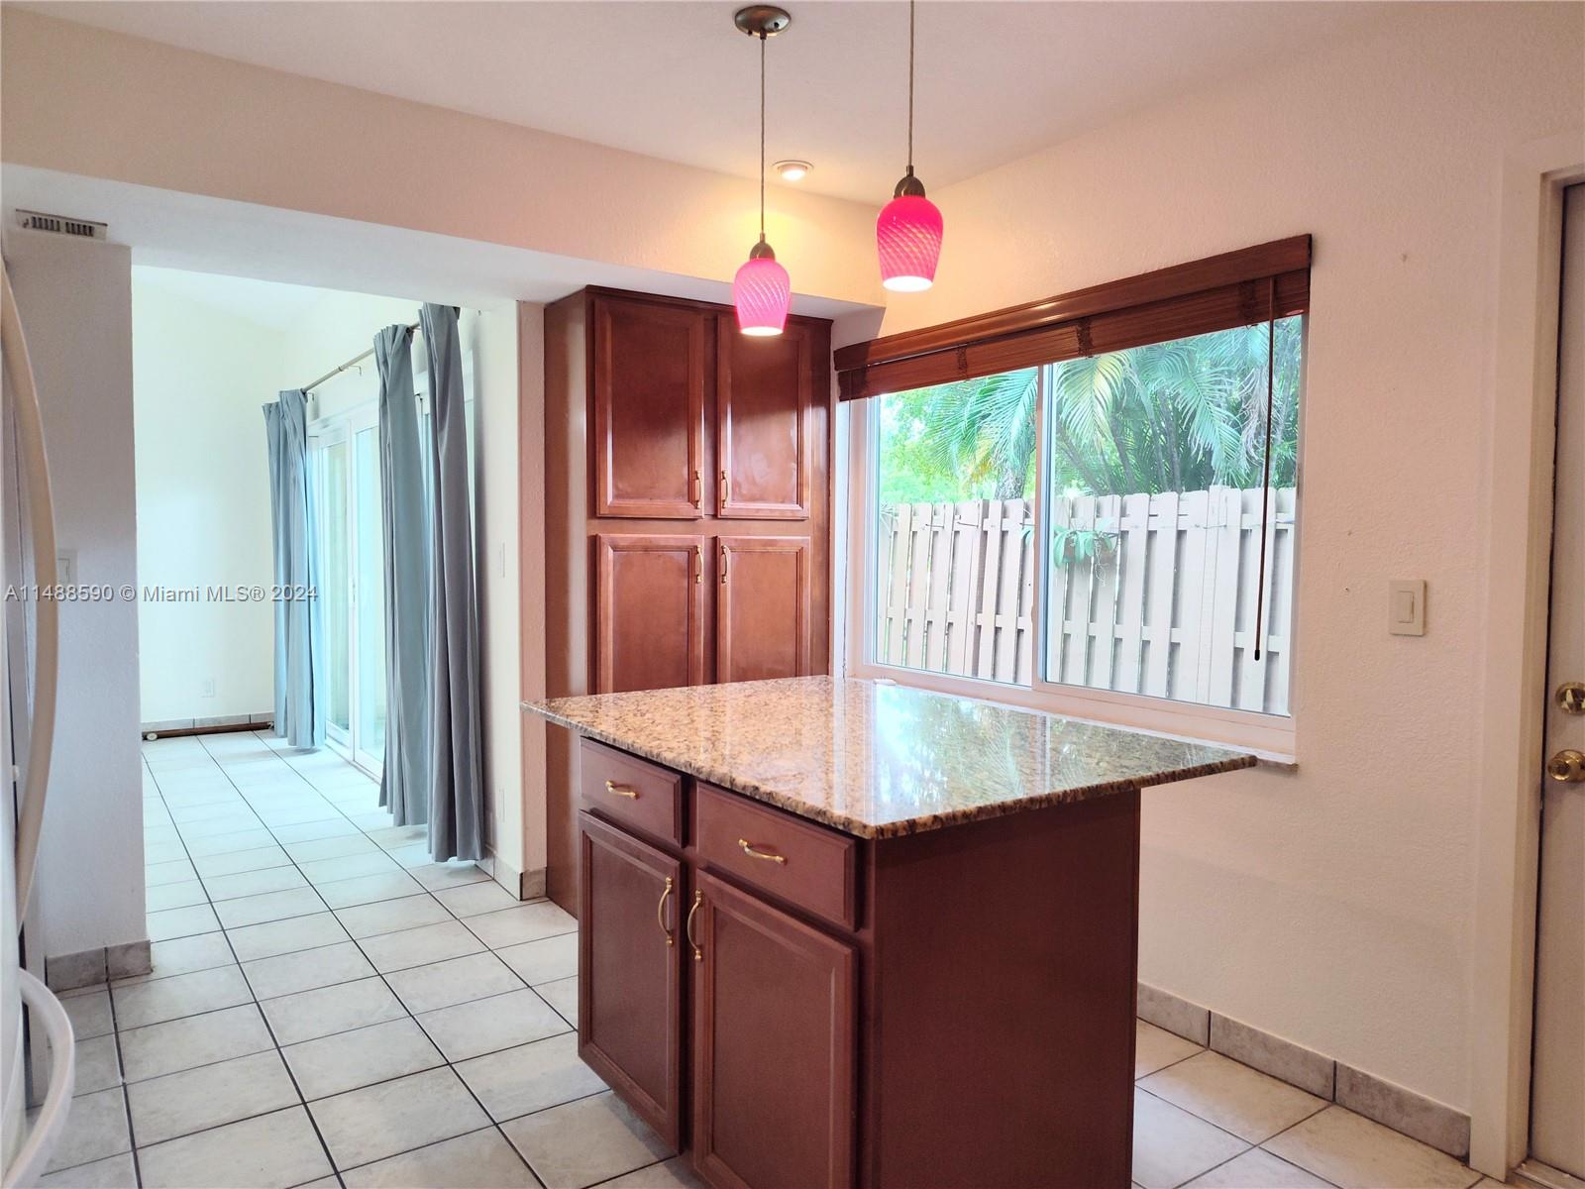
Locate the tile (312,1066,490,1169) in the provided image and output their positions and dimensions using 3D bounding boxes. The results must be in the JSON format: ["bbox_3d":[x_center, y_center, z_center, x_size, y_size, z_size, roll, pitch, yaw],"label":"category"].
[{"bbox_3d":[-0.887,1.179,2.373,0.328,0.010,0.328,-2,3,-35],"label":"tile"}]

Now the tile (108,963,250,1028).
[{"bbox_3d":[-1.731,1.143,2.996,0.328,0.010,0.328,-2,3,-35],"label":"tile"}]

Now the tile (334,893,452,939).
[{"bbox_3d":[-1.379,1.117,3.649,0.328,0.010,0.328,-2,3,-35],"label":"tile"}]

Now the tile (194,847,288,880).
[{"bbox_3d":[-2.174,1.059,4.166,0.320,0.010,0.318,-1,3,-35],"label":"tile"}]

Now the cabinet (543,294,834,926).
[{"bbox_3d":[-0.375,0.042,3.906,0.983,2.125,0.388,-2,3,-35],"label":"cabinet"}]

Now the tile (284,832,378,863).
[{"bbox_3d":[-1.909,1.054,4.354,0.320,0.010,0.318,-1,3,-35],"label":"tile"}]

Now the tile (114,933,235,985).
[{"bbox_3d":[-1.881,1.105,3.190,0.320,0.010,0.318,-1,3,-35],"label":"tile"}]

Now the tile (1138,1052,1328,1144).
[{"bbox_3d":[1.045,1.190,2.506,0.325,0.010,0.325,-1,3,-35],"label":"tile"}]

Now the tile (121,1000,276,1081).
[{"bbox_3d":[-1.508,1.132,2.665,0.320,0.010,0.318,-1,3,-35],"label":"tile"}]

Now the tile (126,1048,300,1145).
[{"bbox_3d":[-1.349,1.171,2.453,0.328,0.010,0.328,-2,3,-35],"label":"tile"}]

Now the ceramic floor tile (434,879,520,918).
[{"bbox_3d":[-1.133,1.110,3.801,0.256,0.010,0.325,-1,3,-35],"label":"ceramic floor tile"}]

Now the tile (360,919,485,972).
[{"bbox_3d":[-1.183,1.127,3.360,0.325,0.010,0.325,-1,3,-35],"label":"tile"}]

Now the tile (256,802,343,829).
[{"bbox_3d":[-2.331,1.047,4.978,0.325,0.010,0.325,-1,3,-35],"label":"tile"}]

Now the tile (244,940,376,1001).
[{"bbox_3d":[-1.429,1.113,3.116,0.320,0.010,0.318,-1,3,-35],"label":"tile"}]

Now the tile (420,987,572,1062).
[{"bbox_3d":[-0.806,1.159,2.835,0.328,0.010,0.328,-2,3,-35],"label":"tile"}]

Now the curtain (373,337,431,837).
[{"bbox_3d":[-1.746,-0.083,4.730,0.113,2.224,0.664,-2,3,-35],"label":"curtain"}]

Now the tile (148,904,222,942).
[{"bbox_3d":[-2.106,1.108,3.517,0.325,0.010,0.325,-1,3,-35],"label":"tile"}]

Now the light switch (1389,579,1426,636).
[{"bbox_3d":[1.332,0.029,2.286,0.012,0.118,0.071,-1,3,-35],"label":"light switch"}]

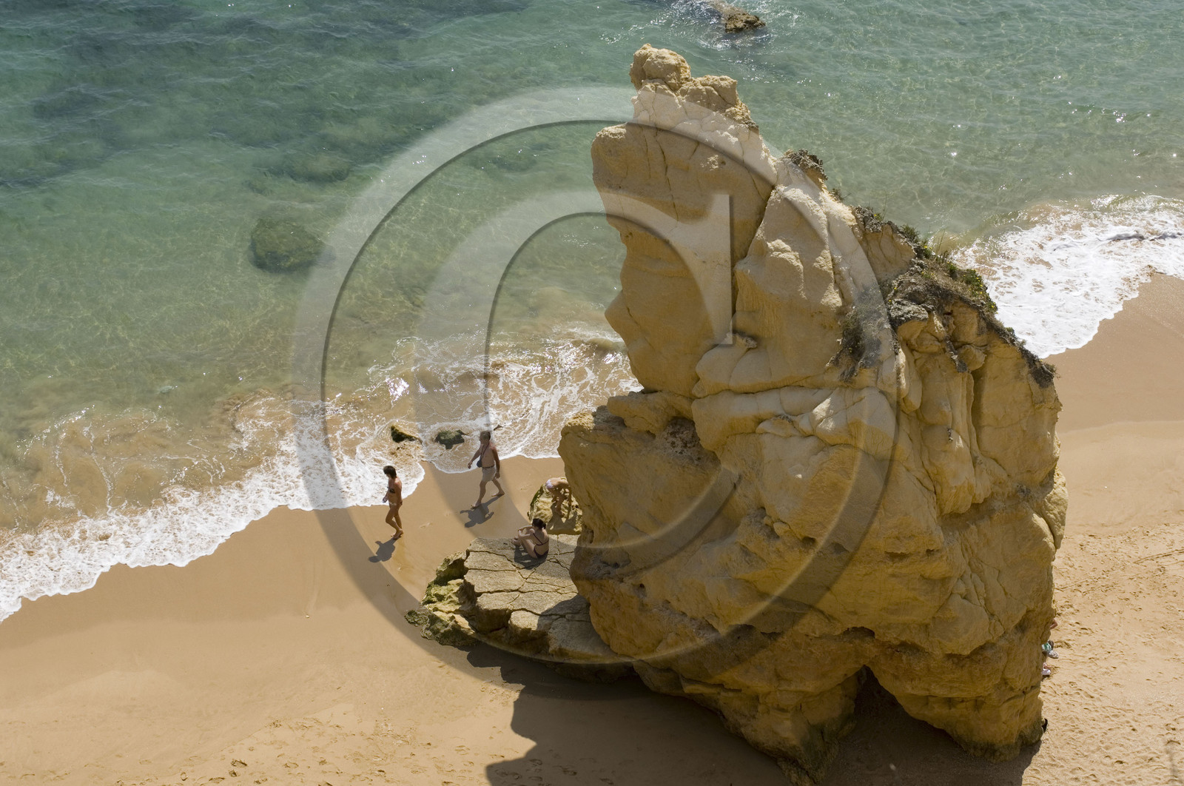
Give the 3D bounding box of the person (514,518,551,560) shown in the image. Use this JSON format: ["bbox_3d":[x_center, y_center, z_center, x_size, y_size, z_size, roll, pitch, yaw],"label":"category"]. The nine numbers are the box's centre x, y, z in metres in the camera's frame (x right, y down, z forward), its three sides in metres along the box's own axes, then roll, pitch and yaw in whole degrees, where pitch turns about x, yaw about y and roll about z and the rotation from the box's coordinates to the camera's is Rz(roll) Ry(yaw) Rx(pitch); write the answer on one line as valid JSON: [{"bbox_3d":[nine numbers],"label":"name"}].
[{"bbox_3d":[-1.132,2.615,36.616,0.750,0.820,0.480,24,39,34],"label":"person"}]

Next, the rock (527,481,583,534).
[{"bbox_3d":[-0.655,2.329,38.936,1.300,0.750,1.150,0,31,0],"label":"rock"}]

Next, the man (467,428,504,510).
[{"bbox_3d":[-2.105,1.466,39.402,0.780,1.700,0.560,-25,39,-35],"label":"man"}]

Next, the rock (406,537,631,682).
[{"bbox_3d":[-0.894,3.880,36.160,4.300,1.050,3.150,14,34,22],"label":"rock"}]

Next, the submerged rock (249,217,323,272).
[{"bbox_3d":[-8.044,-3.913,51.751,1.950,0.800,1.700,0,31,0],"label":"submerged rock"}]

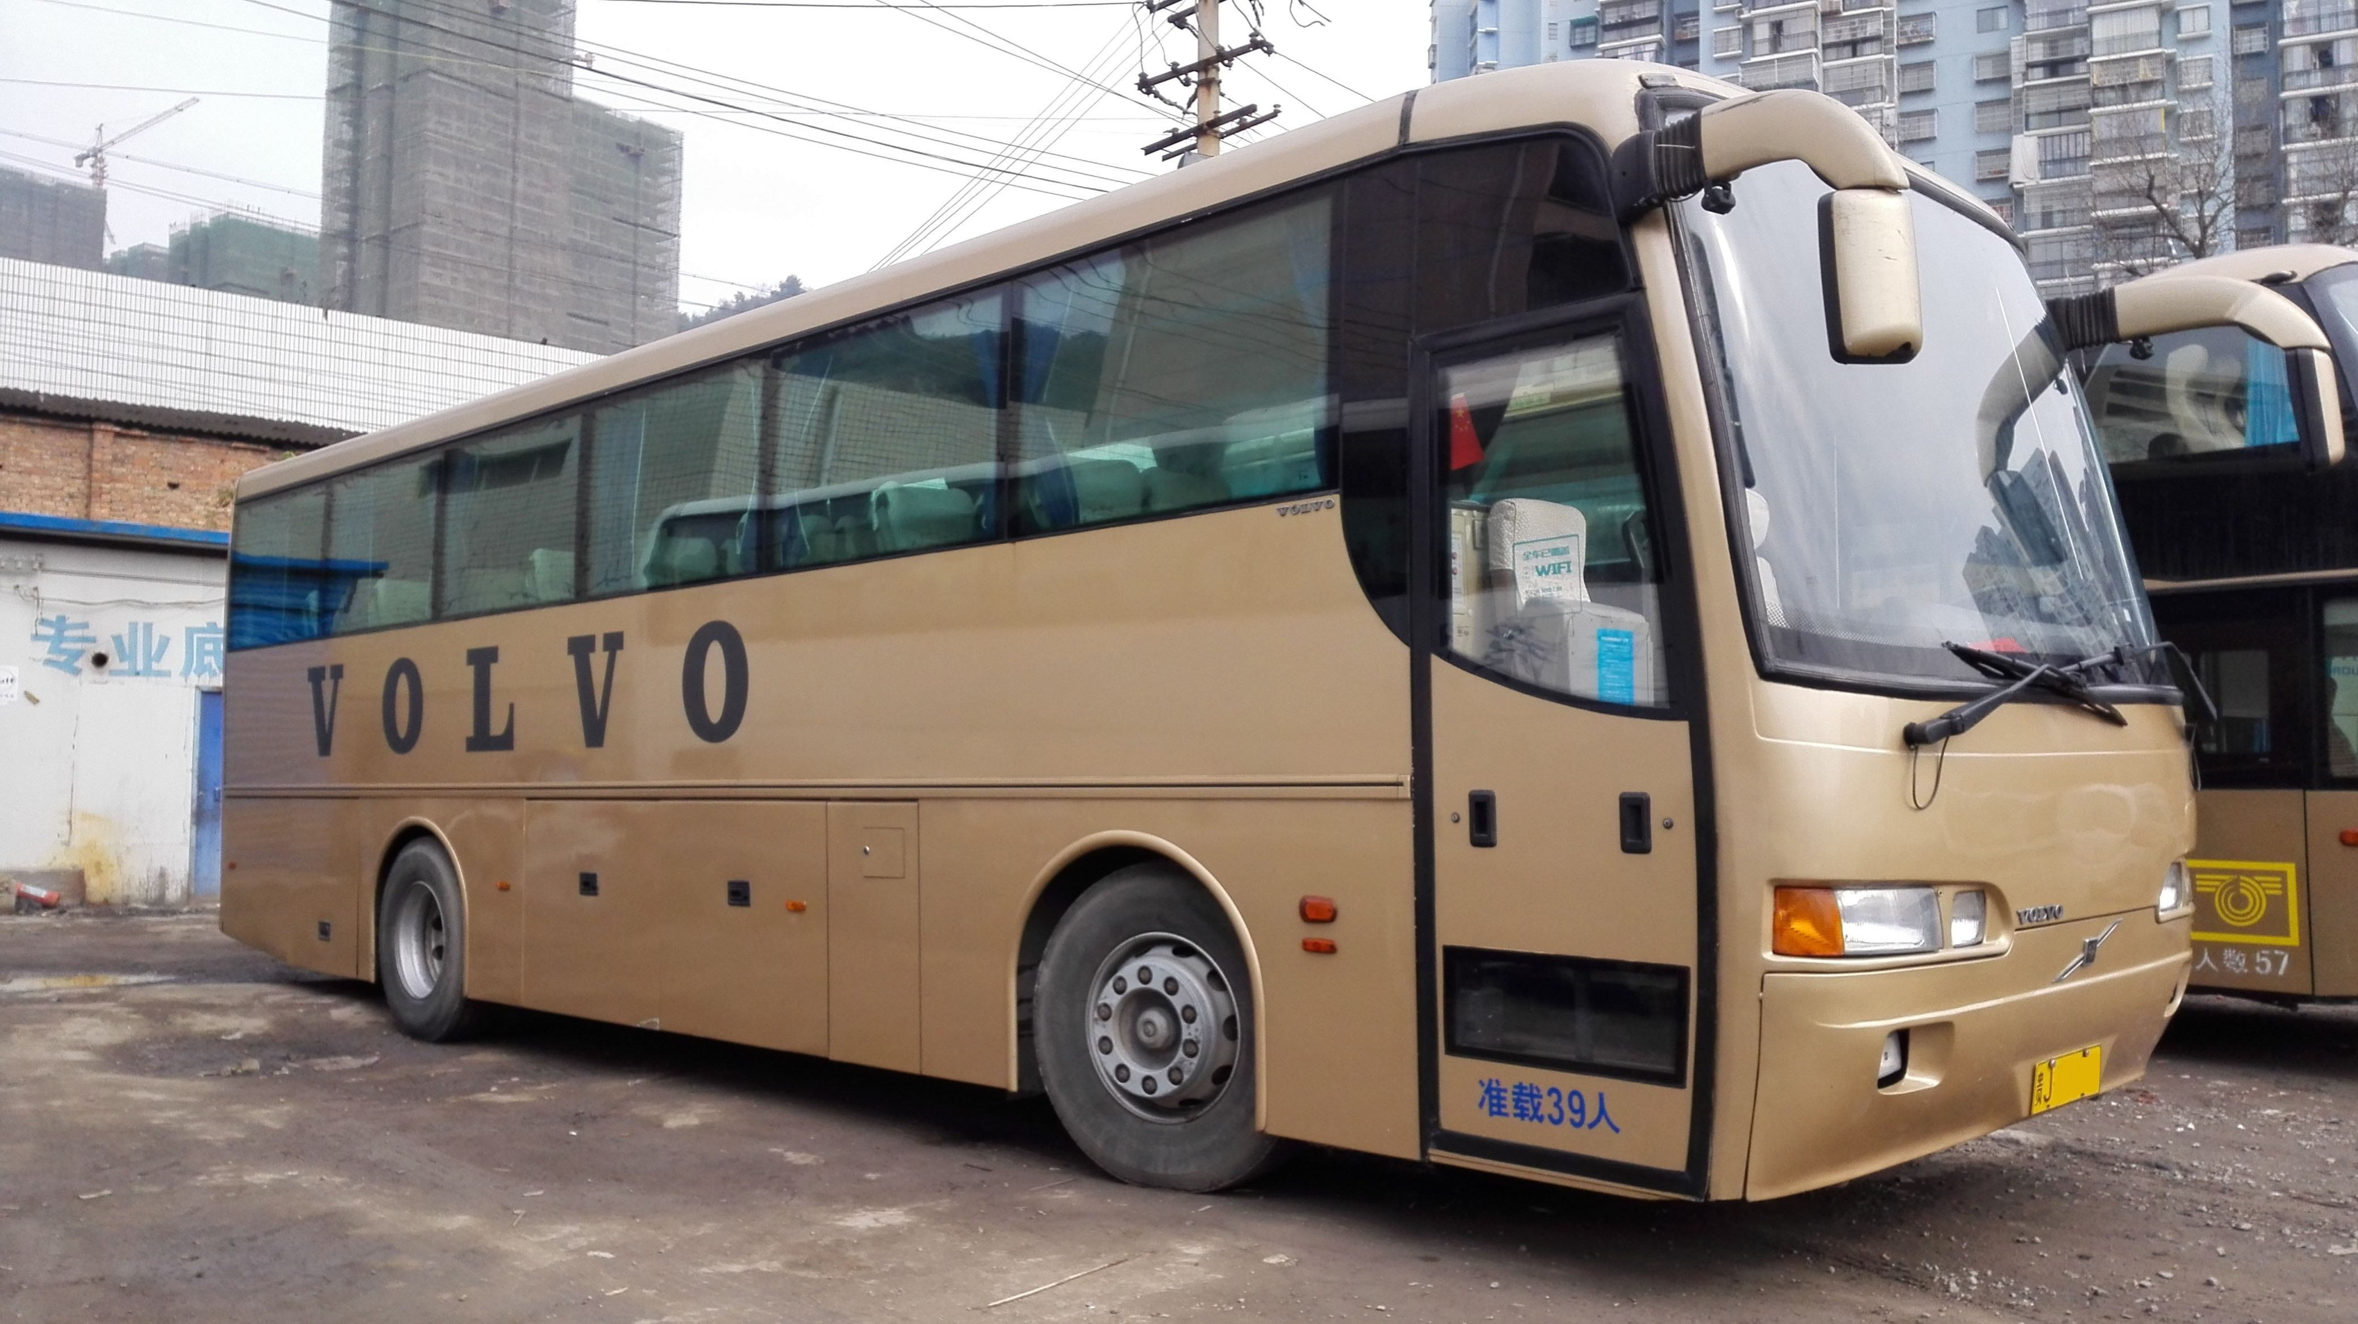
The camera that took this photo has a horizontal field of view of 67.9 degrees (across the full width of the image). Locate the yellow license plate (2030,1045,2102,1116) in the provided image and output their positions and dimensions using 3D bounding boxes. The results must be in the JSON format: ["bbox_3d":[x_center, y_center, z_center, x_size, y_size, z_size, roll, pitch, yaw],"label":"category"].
[{"bbox_3d":[2.402,1.138,4.740,0.440,0.140,0.020,4,9,-42],"label":"yellow license plate"}]

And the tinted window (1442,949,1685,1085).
[{"bbox_3d":[1.013,0.934,4.648,0.727,0.302,0.050,-4,-6,42],"label":"tinted window"}]

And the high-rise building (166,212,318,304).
[{"bbox_3d":[-186.000,-37.000,358.000,20.000,105.000,29.000,-3,-4,30],"label":"high-rise building"}]

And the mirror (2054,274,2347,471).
[{"bbox_3d":[3.334,-0.937,5.812,0.880,0.640,0.270,-4,-6,42],"label":"mirror"}]

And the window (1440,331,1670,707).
[{"bbox_3d":[1.023,-0.398,4.808,0.680,1.062,0.070,-3,-8,39],"label":"window"}]

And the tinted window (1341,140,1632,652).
[{"bbox_3d":[0.852,-0.772,5.019,0.930,1.415,0.120,-3,-8,39],"label":"tinted window"}]

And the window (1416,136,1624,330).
[{"bbox_3d":[0.941,-1.195,4.777,0.670,0.520,0.060,-4,-9,43],"label":"window"}]

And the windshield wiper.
[{"bbox_3d":[2.262,0.089,4.674,1.030,0.250,0.140,1,-4,-36],"label":"windshield wiper"}]

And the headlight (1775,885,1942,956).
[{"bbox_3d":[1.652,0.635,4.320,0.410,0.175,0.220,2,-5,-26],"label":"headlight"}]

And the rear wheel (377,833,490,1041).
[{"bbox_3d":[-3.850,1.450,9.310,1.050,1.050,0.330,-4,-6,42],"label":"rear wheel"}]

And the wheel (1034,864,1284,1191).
[{"bbox_3d":[0.007,1.147,5.605,1.030,1.020,0.290,-3,-4,34],"label":"wheel"}]

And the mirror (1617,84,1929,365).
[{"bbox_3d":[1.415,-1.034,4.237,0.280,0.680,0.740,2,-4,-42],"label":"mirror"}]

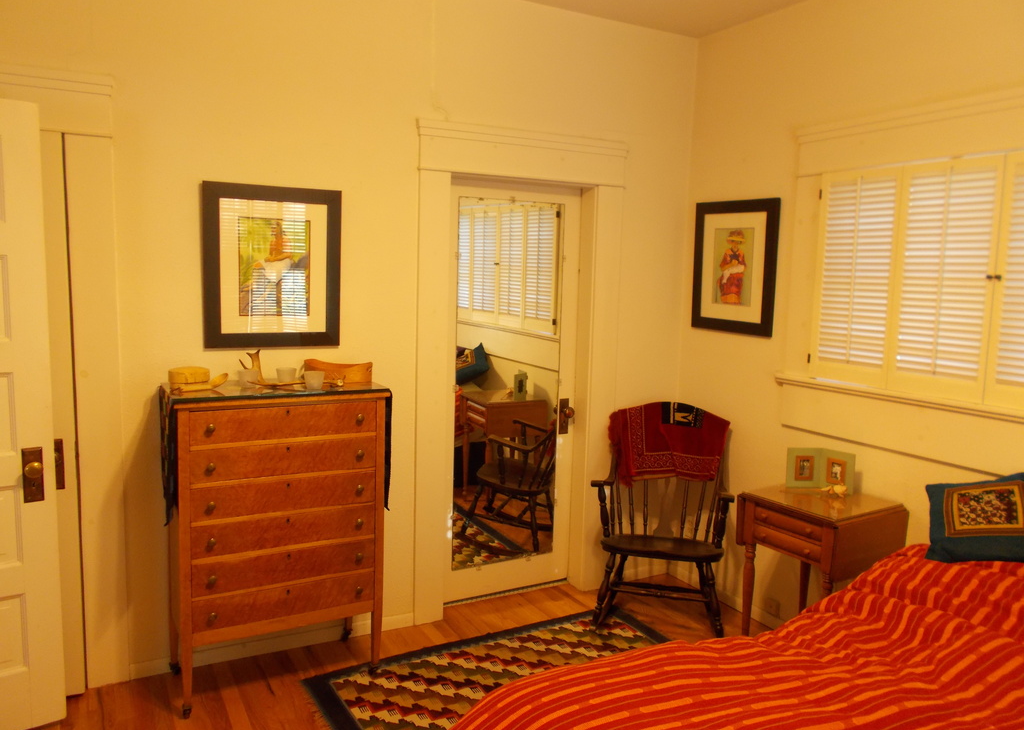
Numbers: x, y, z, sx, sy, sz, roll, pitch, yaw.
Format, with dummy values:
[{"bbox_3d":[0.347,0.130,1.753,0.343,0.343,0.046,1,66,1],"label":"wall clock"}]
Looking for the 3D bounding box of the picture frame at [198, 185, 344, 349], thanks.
[{"bbox_3d":[-0.900,-0.372,2.938,0.512,0.608,0.028,-2,8,-29],"label":"picture frame"}]

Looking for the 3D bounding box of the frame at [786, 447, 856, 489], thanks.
[{"bbox_3d":[1.218,0.415,3.038,0.243,0.161,0.060,4,7,17],"label":"frame"}]

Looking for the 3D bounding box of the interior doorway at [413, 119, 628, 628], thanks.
[{"bbox_3d":[0.031,0.047,3.594,1.081,2.190,0.150,-2,8,-29],"label":"interior doorway"}]

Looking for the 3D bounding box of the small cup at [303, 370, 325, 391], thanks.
[{"bbox_3d":[-0.711,0.053,2.772,0.075,0.067,0.075,2,7,0],"label":"small cup"}]

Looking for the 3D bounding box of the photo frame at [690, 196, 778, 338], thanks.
[{"bbox_3d":[1.037,-0.459,3.603,0.028,0.613,0.526,-2,8,-29],"label":"photo frame"}]

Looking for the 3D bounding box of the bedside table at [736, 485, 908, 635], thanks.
[{"bbox_3d":[1.171,0.880,2.976,0.435,0.749,0.455,-3,8,-33],"label":"bedside table"}]

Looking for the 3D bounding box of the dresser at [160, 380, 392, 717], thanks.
[{"bbox_3d":[-0.881,0.637,2.888,0.747,1.138,0.385,-2,8,-29],"label":"dresser"}]

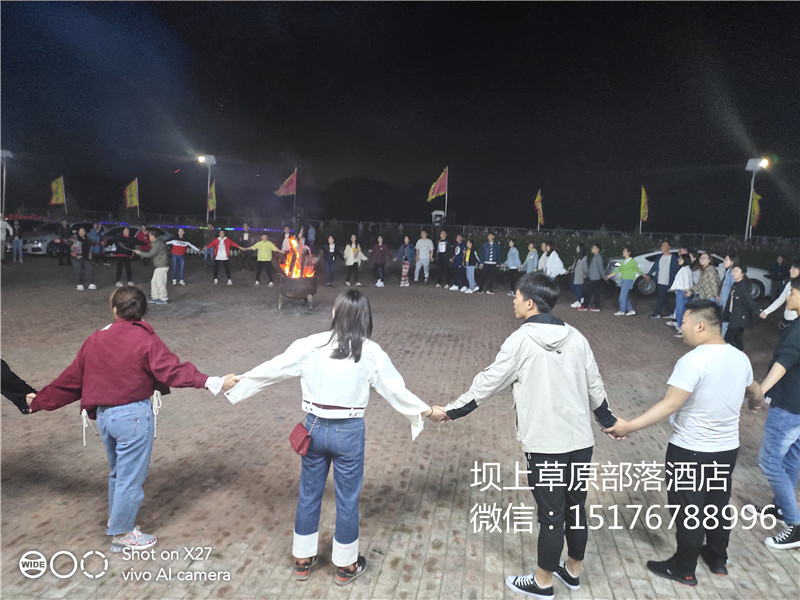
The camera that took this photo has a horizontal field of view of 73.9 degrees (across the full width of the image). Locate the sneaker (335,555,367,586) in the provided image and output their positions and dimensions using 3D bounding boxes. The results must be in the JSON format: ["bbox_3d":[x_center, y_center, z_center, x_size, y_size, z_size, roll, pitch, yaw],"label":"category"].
[{"bbox_3d":[-0.282,1.538,3.087,0.097,0.110,0.247,7,10,32],"label":"sneaker"}]

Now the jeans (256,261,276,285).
[{"bbox_3d":[-4.076,-0.864,16.107,0.530,0.820,0.280,0,8,-12],"label":"jeans"}]

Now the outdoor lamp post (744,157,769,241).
[{"bbox_3d":[16.644,-3.915,25.282,1.000,5.750,1.200,4,8,13],"label":"outdoor lamp post"}]

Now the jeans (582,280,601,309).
[{"bbox_3d":[4.737,-0.217,13.147,0.400,0.840,0.340,0,8,-9],"label":"jeans"}]

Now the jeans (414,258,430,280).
[{"bbox_3d":[0.757,-0.994,17.884,0.500,0.830,0.300,2,8,0],"label":"jeans"}]

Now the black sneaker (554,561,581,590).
[{"bbox_3d":[0.936,1.570,3.144,0.100,0.115,0.280,-3,10,-30],"label":"black sneaker"}]

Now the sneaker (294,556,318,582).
[{"bbox_3d":[-0.529,1.535,3.161,0.100,0.110,0.260,3,8,13],"label":"sneaker"}]

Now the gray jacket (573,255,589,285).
[{"bbox_3d":[4.602,-0.778,13.551,0.340,0.750,0.440,0,9,-12],"label":"gray jacket"}]

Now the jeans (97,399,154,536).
[{"bbox_3d":[-1.657,0.990,3.208,0.340,0.850,0.320,5,9,20],"label":"jeans"}]

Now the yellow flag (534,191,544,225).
[{"bbox_3d":[8.658,-5.741,32.987,0.620,2.100,0.400,4,9,15],"label":"yellow flag"}]

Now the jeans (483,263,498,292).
[{"bbox_3d":[2.741,-0.682,16.100,0.460,0.900,0.300,3,8,14],"label":"jeans"}]

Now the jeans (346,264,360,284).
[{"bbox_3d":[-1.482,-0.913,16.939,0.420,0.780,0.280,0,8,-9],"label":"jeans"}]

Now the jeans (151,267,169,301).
[{"bbox_3d":[-5.860,-0.414,12.950,0.420,0.870,0.360,-1,9,-16],"label":"jeans"}]

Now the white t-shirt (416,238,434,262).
[{"bbox_3d":[0.854,-1.655,17.790,0.580,0.780,0.300,2,8,0],"label":"white t-shirt"}]

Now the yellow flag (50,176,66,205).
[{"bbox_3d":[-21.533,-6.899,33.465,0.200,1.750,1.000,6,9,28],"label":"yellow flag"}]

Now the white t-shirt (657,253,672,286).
[{"bbox_3d":[6.177,-0.688,12.390,0.500,0.740,0.280,9,11,41],"label":"white t-shirt"}]

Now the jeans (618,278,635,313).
[{"bbox_3d":[5.463,-0.186,12.768,0.360,0.880,0.350,-1,9,-18],"label":"jeans"}]

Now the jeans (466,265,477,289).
[{"bbox_3d":[2.186,-0.766,16.249,0.340,0.870,0.360,-5,11,-38],"label":"jeans"}]

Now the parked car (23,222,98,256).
[{"bbox_3d":[-16.665,-3.030,26.210,1.820,1.520,4.600,3,8,7],"label":"parked car"}]

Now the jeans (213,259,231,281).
[{"bbox_3d":[-5.700,-1.008,17.000,0.550,0.800,0.300,-2,9,-24],"label":"jeans"}]

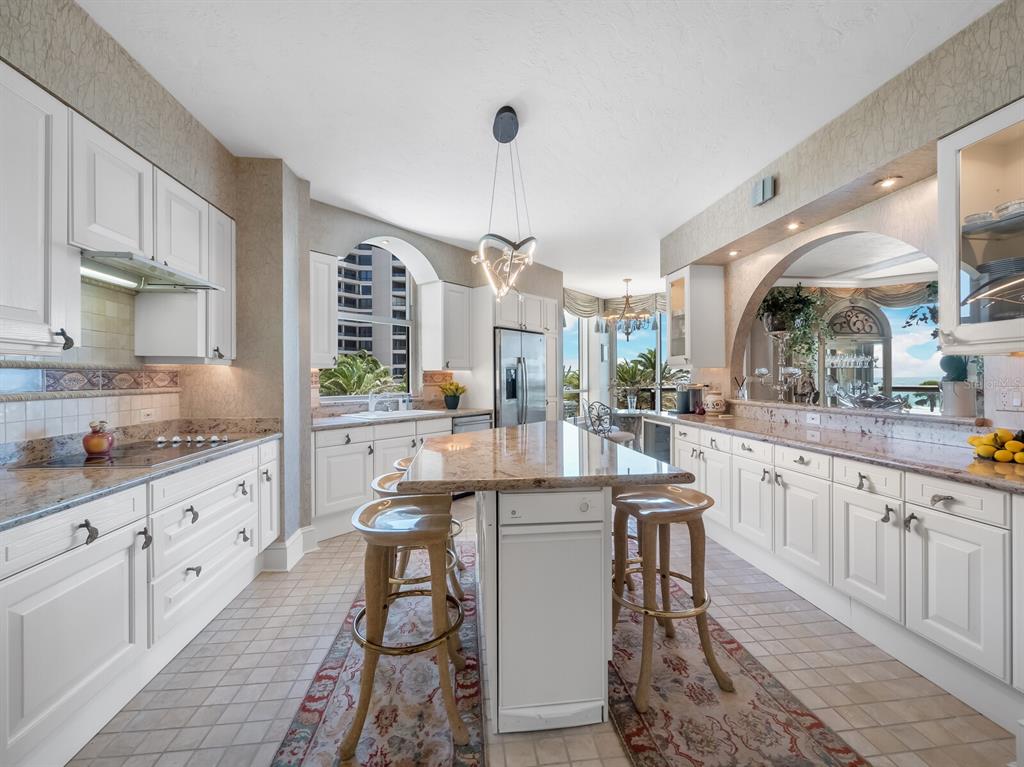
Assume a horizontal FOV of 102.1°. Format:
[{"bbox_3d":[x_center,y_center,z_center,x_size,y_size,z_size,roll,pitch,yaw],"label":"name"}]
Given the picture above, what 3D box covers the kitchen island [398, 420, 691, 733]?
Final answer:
[{"bbox_3d":[0.020,0.780,2.388,1.030,0.920,1.900,0,0,-7],"label":"kitchen island"}]

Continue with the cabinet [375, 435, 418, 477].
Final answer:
[{"bbox_3d":[-1.244,0.777,3.901,0.500,0.570,0.452,0,1,38],"label":"cabinet"}]

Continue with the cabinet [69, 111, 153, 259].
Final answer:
[{"bbox_3d":[-2.022,-0.850,1.902,0.370,0.561,0.463,0,0,-7],"label":"cabinet"}]

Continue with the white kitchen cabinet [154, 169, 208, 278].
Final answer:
[{"bbox_3d":[-1.960,-0.850,2.231,0.360,0.458,0.430,0,0,-7],"label":"white kitchen cabinet"}]

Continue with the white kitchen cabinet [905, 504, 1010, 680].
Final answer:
[{"bbox_3d":[1.996,0.806,1.678,0.500,0.550,0.355,0,0,-7],"label":"white kitchen cabinet"}]

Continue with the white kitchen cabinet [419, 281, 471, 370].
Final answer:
[{"bbox_3d":[-0.784,-0.655,5.007,0.350,1.015,0.460,0,1,40],"label":"white kitchen cabinet"}]

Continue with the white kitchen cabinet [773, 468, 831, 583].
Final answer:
[{"bbox_3d":[1.936,0.804,2.460,0.500,0.553,0.420,0,0,-7],"label":"white kitchen cabinet"}]

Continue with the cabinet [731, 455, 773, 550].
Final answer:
[{"bbox_3d":[1.858,0.801,2.830,0.500,0.560,0.395,0,0,-7],"label":"cabinet"}]

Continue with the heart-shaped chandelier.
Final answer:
[{"bbox_3d":[-0.050,-0.994,2.421,0.360,1.000,0.340,0,0,-7],"label":"heart-shaped chandelier"}]

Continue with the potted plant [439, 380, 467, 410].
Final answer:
[{"bbox_3d":[-0.687,0.139,4.780,0.320,0.350,0.310,0,0,-7],"label":"potted plant"}]

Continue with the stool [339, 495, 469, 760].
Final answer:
[{"bbox_3d":[-0.385,0.862,1.601,0.450,0.770,0.440,0,0,-7],"label":"stool"}]

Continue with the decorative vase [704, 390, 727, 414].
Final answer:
[{"bbox_3d":[2.231,0.220,4.537,0.242,0.269,0.242,0,0,-7],"label":"decorative vase"}]

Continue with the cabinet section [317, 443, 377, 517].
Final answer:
[{"bbox_3d":[-1.530,0.748,3.494,0.500,0.510,0.480,0,1,38],"label":"cabinet section"}]

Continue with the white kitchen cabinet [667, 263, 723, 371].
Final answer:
[{"bbox_3d":[1.905,-0.666,4.316,0.370,0.980,0.470,0,0,-7],"label":"white kitchen cabinet"}]

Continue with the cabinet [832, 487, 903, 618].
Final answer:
[{"bbox_3d":[1.983,0.807,2.063,0.500,0.553,0.362,0,0,-7],"label":"cabinet"}]

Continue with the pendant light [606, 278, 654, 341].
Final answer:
[{"bbox_3d":[1.837,-1.135,6.525,0.757,0.977,0.757,0,0,-7],"label":"pendant light"}]

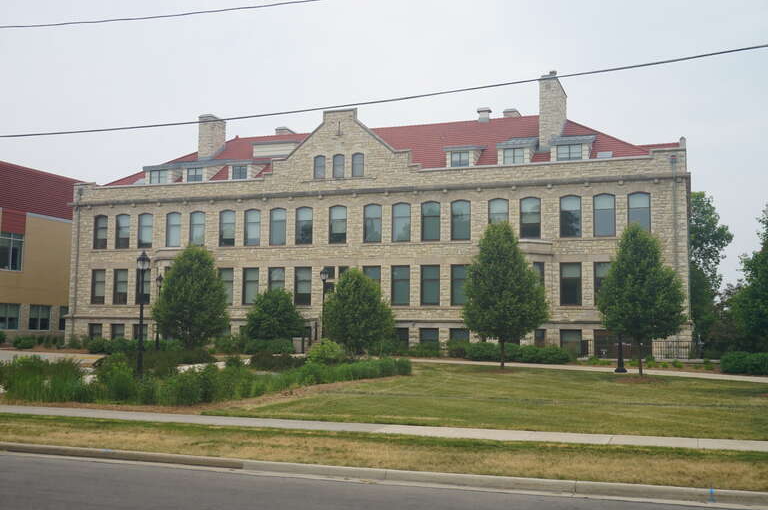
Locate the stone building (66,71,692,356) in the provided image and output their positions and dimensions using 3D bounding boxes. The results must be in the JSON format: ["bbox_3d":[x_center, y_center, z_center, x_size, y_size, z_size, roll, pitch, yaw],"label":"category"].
[{"bbox_3d":[-0.010,-2.406,63.734,43.891,19.092,18.545,-1,-5,19],"label":"stone building"}]

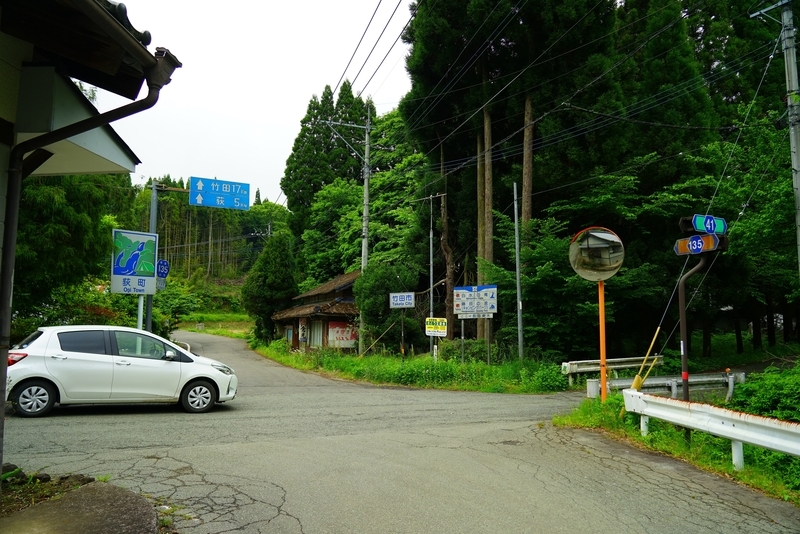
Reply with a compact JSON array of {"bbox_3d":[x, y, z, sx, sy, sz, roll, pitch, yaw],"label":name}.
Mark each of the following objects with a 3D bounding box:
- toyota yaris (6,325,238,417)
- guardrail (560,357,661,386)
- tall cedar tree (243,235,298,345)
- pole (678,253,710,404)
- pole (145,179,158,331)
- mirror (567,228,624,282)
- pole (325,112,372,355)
[{"bbox_3d":[-5.008,1.851,9.870,3.945,1.500,1.695,6,-7,-27],"label":"toyota yaris"},{"bbox_3d":[7.014,3.362,17.416,4.850,0.750,0.230,3,-6,-31],"label":"guardrail"},{"bbox_3d":[-7.282,1.234,30.003,3.000,6.410,3.000,0,-5,0],"label":"tall cedar tree"},{"bbox_3d":[4.632,1.177,8.303,0.460,3.270,0.090,0,-5,0],"label":"pole"},{"bbox_3d":[-7.393,0.213,15.840,0.160,5.730,0.160,0,-5,0],"label":"pole"},{"bbox_3d":[3.683,-0.234,9.941,1.030,1.030,0.200,-3,1,34],"label":"mirror"},{"bbox_3d":[-2.523,-1.697,24.661,2.400,11.500,0.400,2,-6,-22],"label":"pole"}]

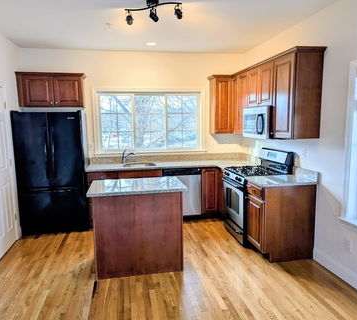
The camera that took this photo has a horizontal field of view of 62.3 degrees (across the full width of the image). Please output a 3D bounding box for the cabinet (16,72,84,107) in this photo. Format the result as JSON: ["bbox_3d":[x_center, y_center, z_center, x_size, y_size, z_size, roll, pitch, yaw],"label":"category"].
[{"bbox_3d":[-1.912,-1.054,4.522,0.940,0.493,0.320,-2,8,-10],"label":"cabinet"}]

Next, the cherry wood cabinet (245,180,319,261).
[{"bbox_3d":[1.218,0.700,3.545,0.609,0.880,0.452,-2,8,-10],"label":"cherry wood cabinet"}]

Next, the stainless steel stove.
[{"bbox_3d":[1.071,0.464,4.116,0.650,1.195,0.767,-2,8,-10],"label":"stainless steel stove"}]

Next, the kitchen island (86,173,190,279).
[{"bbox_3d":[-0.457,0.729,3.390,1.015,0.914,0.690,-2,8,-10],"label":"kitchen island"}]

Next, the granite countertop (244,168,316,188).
[{"bbox_3d":[1.181,0.195,3.389,0.656,0.135,0.414,-2,8,-10],"label":"granite countertop"}]

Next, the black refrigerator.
[{"bbox_3d":[-1.849,0.170,4.474,0.912,1.765,0.700,-2,8,-10],"label":"black refrigerator"}]

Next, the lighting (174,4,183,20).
[{"bbox_3d":[0.005,-1.372,2.741,0.070,0.130,0.085,1,8,12],"label":"lighting"}]

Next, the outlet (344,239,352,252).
[{"bbox_3d":[1.631,0.821,2.838,0.010,0.120,0.075,-2,8,-10],"label":"outlet"}]

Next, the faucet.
[{"bbox_3d":[-0.787,-0.043,4.726,0.190,0.250,0.070,2,8,23],"label":"faucet"}]

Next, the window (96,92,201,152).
[{"bbox_3d":[-0.461,-0.638,5.029,1.760,0.998,0.100,-2,8,-10],"label":"window"}]

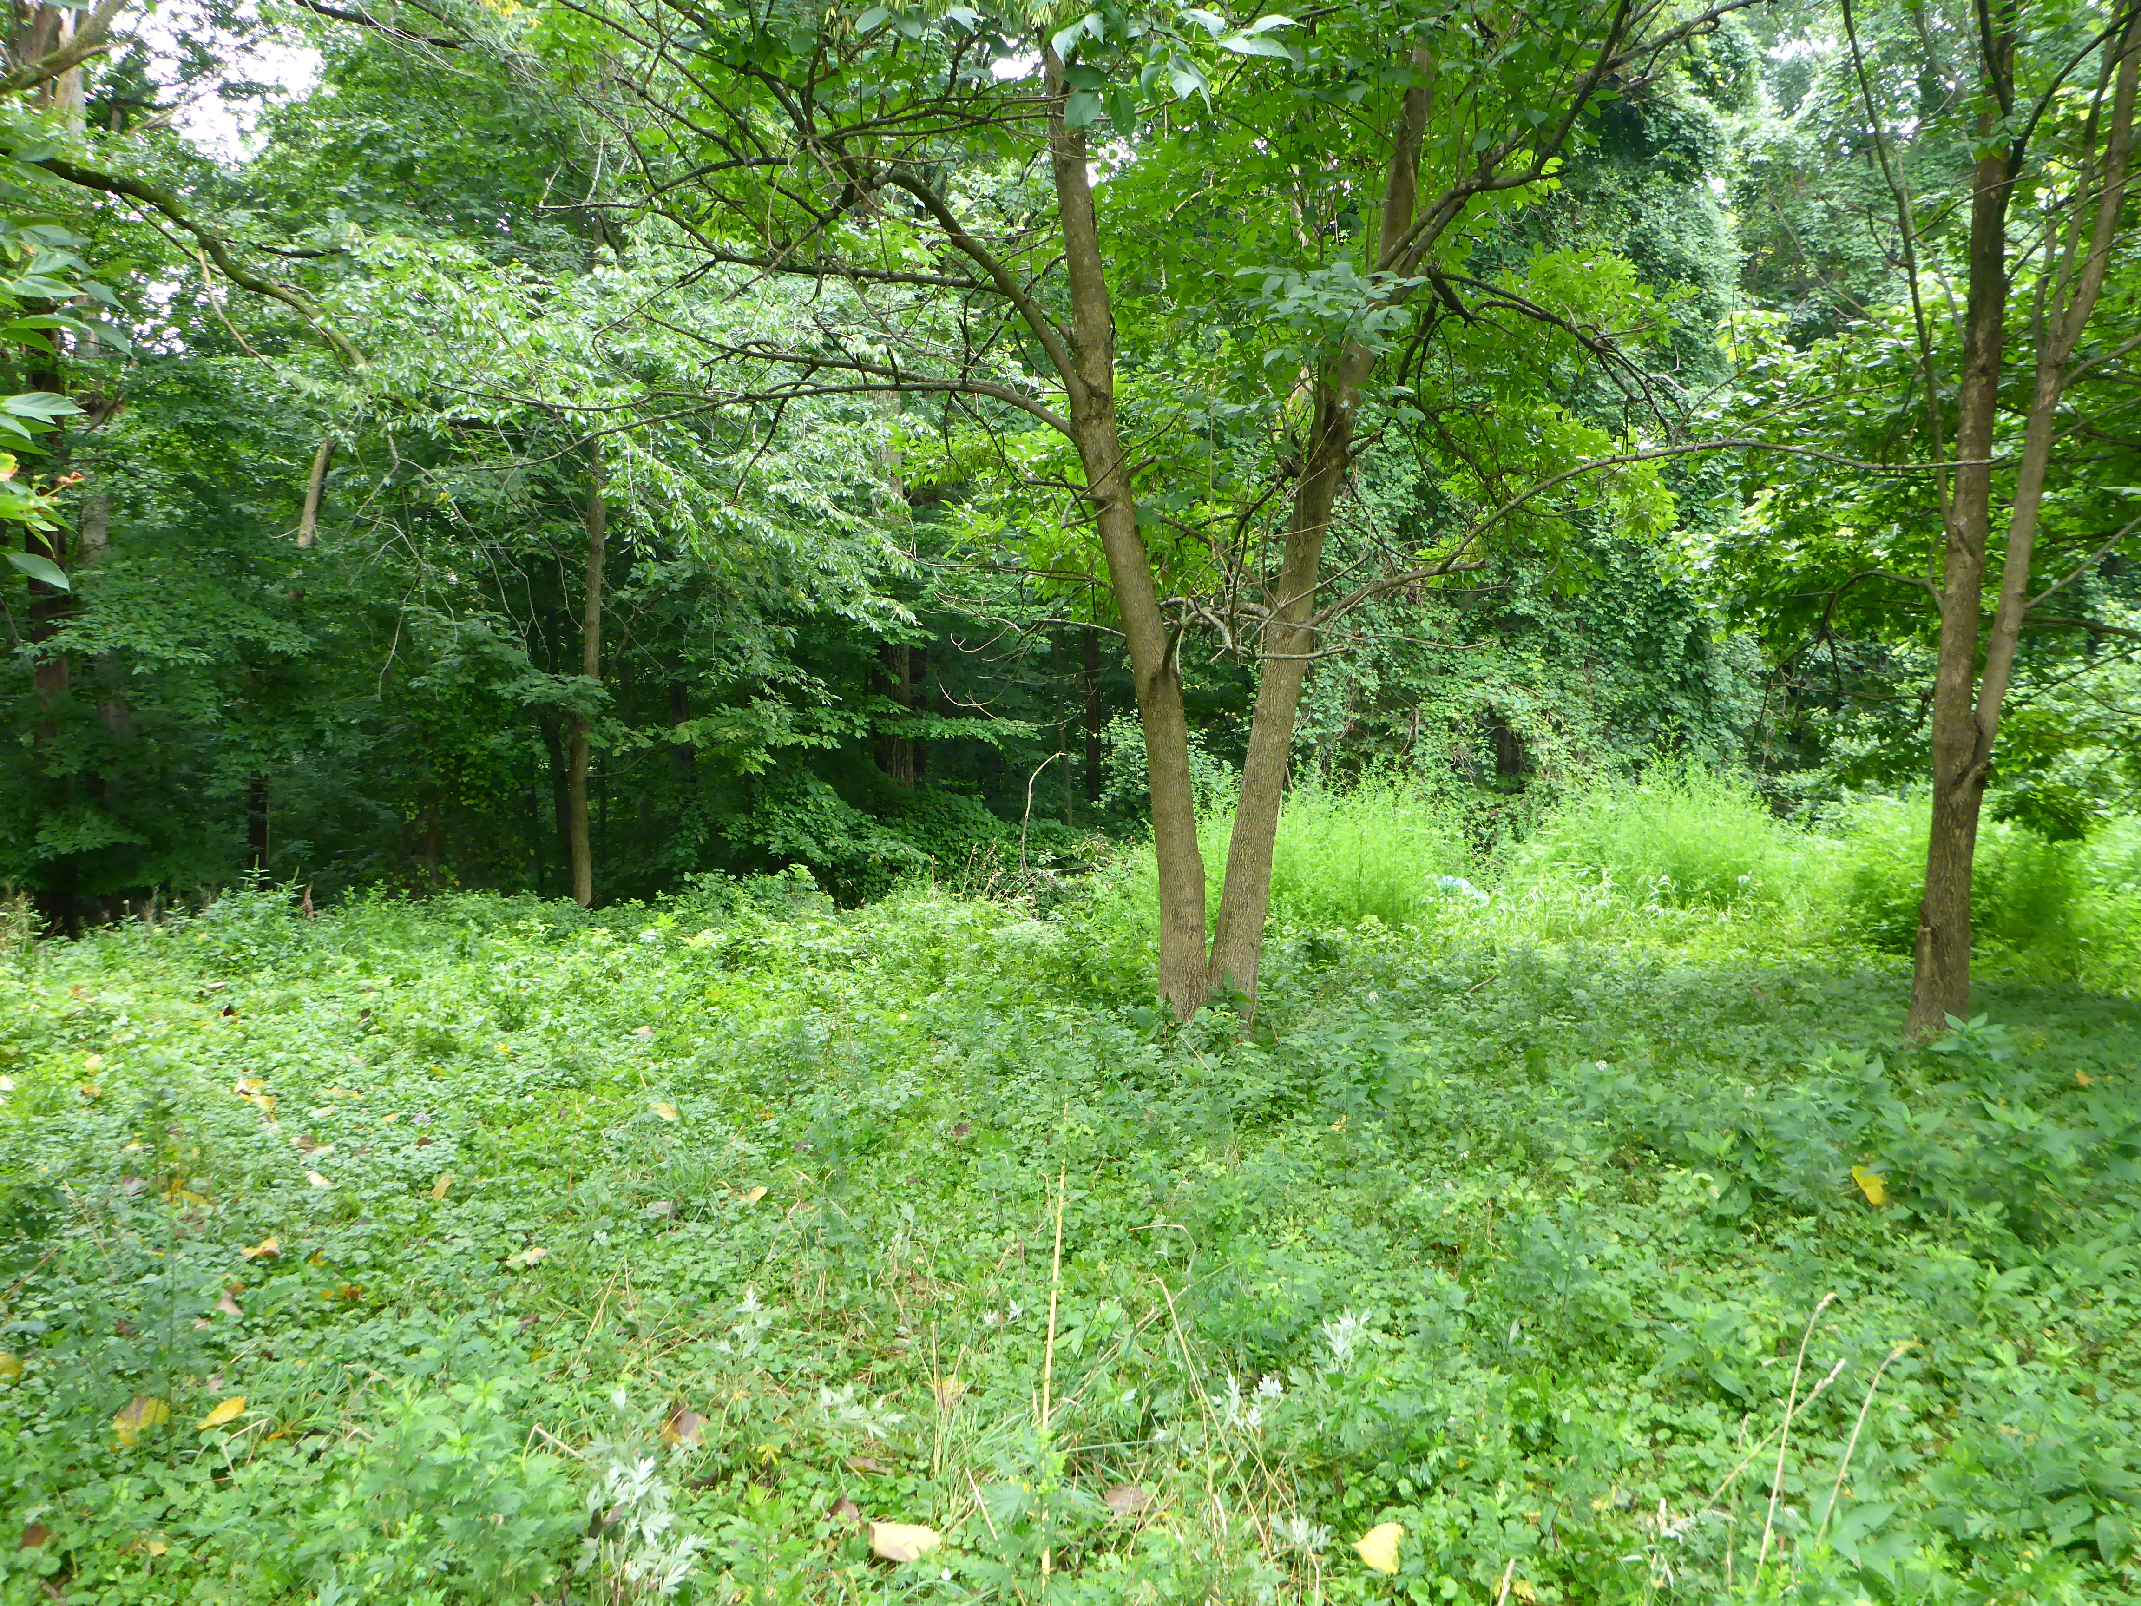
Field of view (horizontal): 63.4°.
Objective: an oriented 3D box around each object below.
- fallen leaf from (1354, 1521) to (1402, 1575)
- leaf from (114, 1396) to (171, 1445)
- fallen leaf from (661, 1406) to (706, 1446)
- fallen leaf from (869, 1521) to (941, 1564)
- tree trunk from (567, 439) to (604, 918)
[{"bbox_3d":[0.547,1.325,3.080,0.090,0.050,0.090,0,3,0],"label":"fallen leaf"},{"bbox_3d":[-1.931,1.285,3.600,0.115,0.050,0.110,0,3,0],"label":"leaf"},{"bbox_3d":[-0.803,1.295,3.600,0.095,0.045,0.090,0,3,0],"label":"fallen leaf"},{"bbox_3d":[-0.294,1.315,3.080,0.128,0.045,0.100,0,3,0],"label":"fallen leaf"},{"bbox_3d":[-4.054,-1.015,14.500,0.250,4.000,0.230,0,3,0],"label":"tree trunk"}]

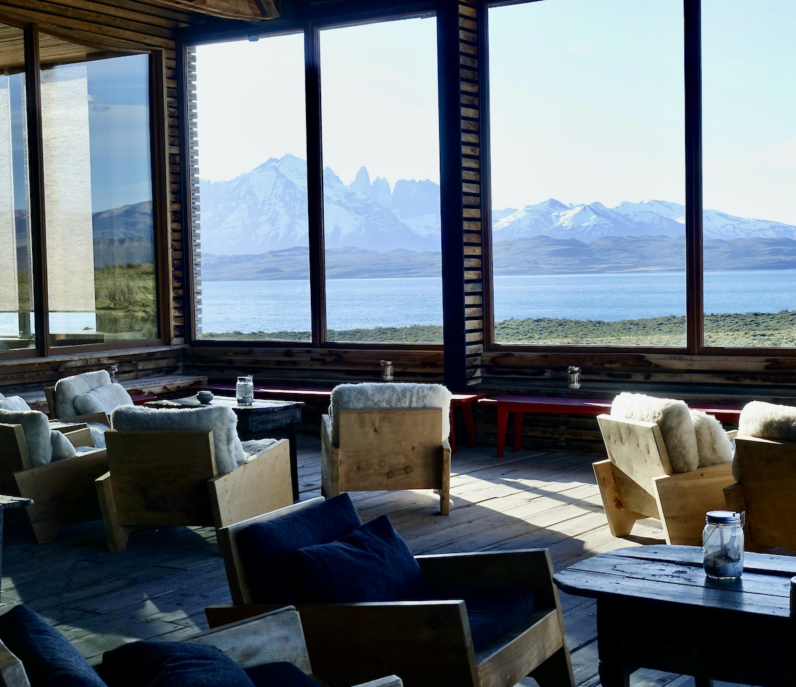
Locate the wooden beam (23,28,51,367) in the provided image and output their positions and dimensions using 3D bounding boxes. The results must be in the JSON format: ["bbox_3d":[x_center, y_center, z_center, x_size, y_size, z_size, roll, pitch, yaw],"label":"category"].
[{"bbox_3d":[-3.199,-1.339,11.433,0.080,2.943,0.100,-4,4,-36],"label":"wooden beam"}]

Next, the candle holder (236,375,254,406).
[{"bbox_3d":[-0.977,0.301,8.210,0.112,0.180,0.112,-2,3,-10],"label":"candle holder"}]

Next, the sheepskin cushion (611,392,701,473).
[{"bbox_3d":[1.362,0.499,6.800,0.190,0.420,0.580,-18,8,-15],"label":"sheepskin cushion"}]

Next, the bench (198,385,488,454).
[{"bbox_3d":[-0.585,0.637,11.437,3.000,0.430,0.450,1,4,33],"label":"bench"}]

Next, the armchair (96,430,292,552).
[{"bbox_3d":[-1.104,0.768,7.197,0.730,0.680,0.960,0,4,20],"label":"armchair"}]

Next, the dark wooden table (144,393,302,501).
[{"bbox_3d":[-1.101,0.687,8.367,1.080,0.600,0.575,1,4,35],"label":"dark wooden table"}]

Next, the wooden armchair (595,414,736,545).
[{"bbox_3d":[1.554,0.694,6.601,0.870,0.680,0.690,-2,3,-17],"label":"wooden armchair"}]

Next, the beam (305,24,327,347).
[{"bbox_3d":[-0.735,-1.398,11.470,0.105,2.850,0.095,1,4,34],"label":"beam"}]

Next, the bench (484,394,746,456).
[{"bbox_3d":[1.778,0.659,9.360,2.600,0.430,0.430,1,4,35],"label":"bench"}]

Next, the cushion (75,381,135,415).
[{"bbox_3d":[-2.145,0.430,9.378,0.145,0.310,0.410,-30,-15,35],"label":"cushion"}]

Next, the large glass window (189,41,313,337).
[{"bbox_3d":[-1.452,-1.476,12.425,1.420,2.920,0.080,1,4,32],"label":"large glass window"}]

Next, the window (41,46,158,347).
[{"bbox_3d":[-2.868,-1.434,12.398,0.080,2.880,1.330,1,4,36],"label":"window"}]

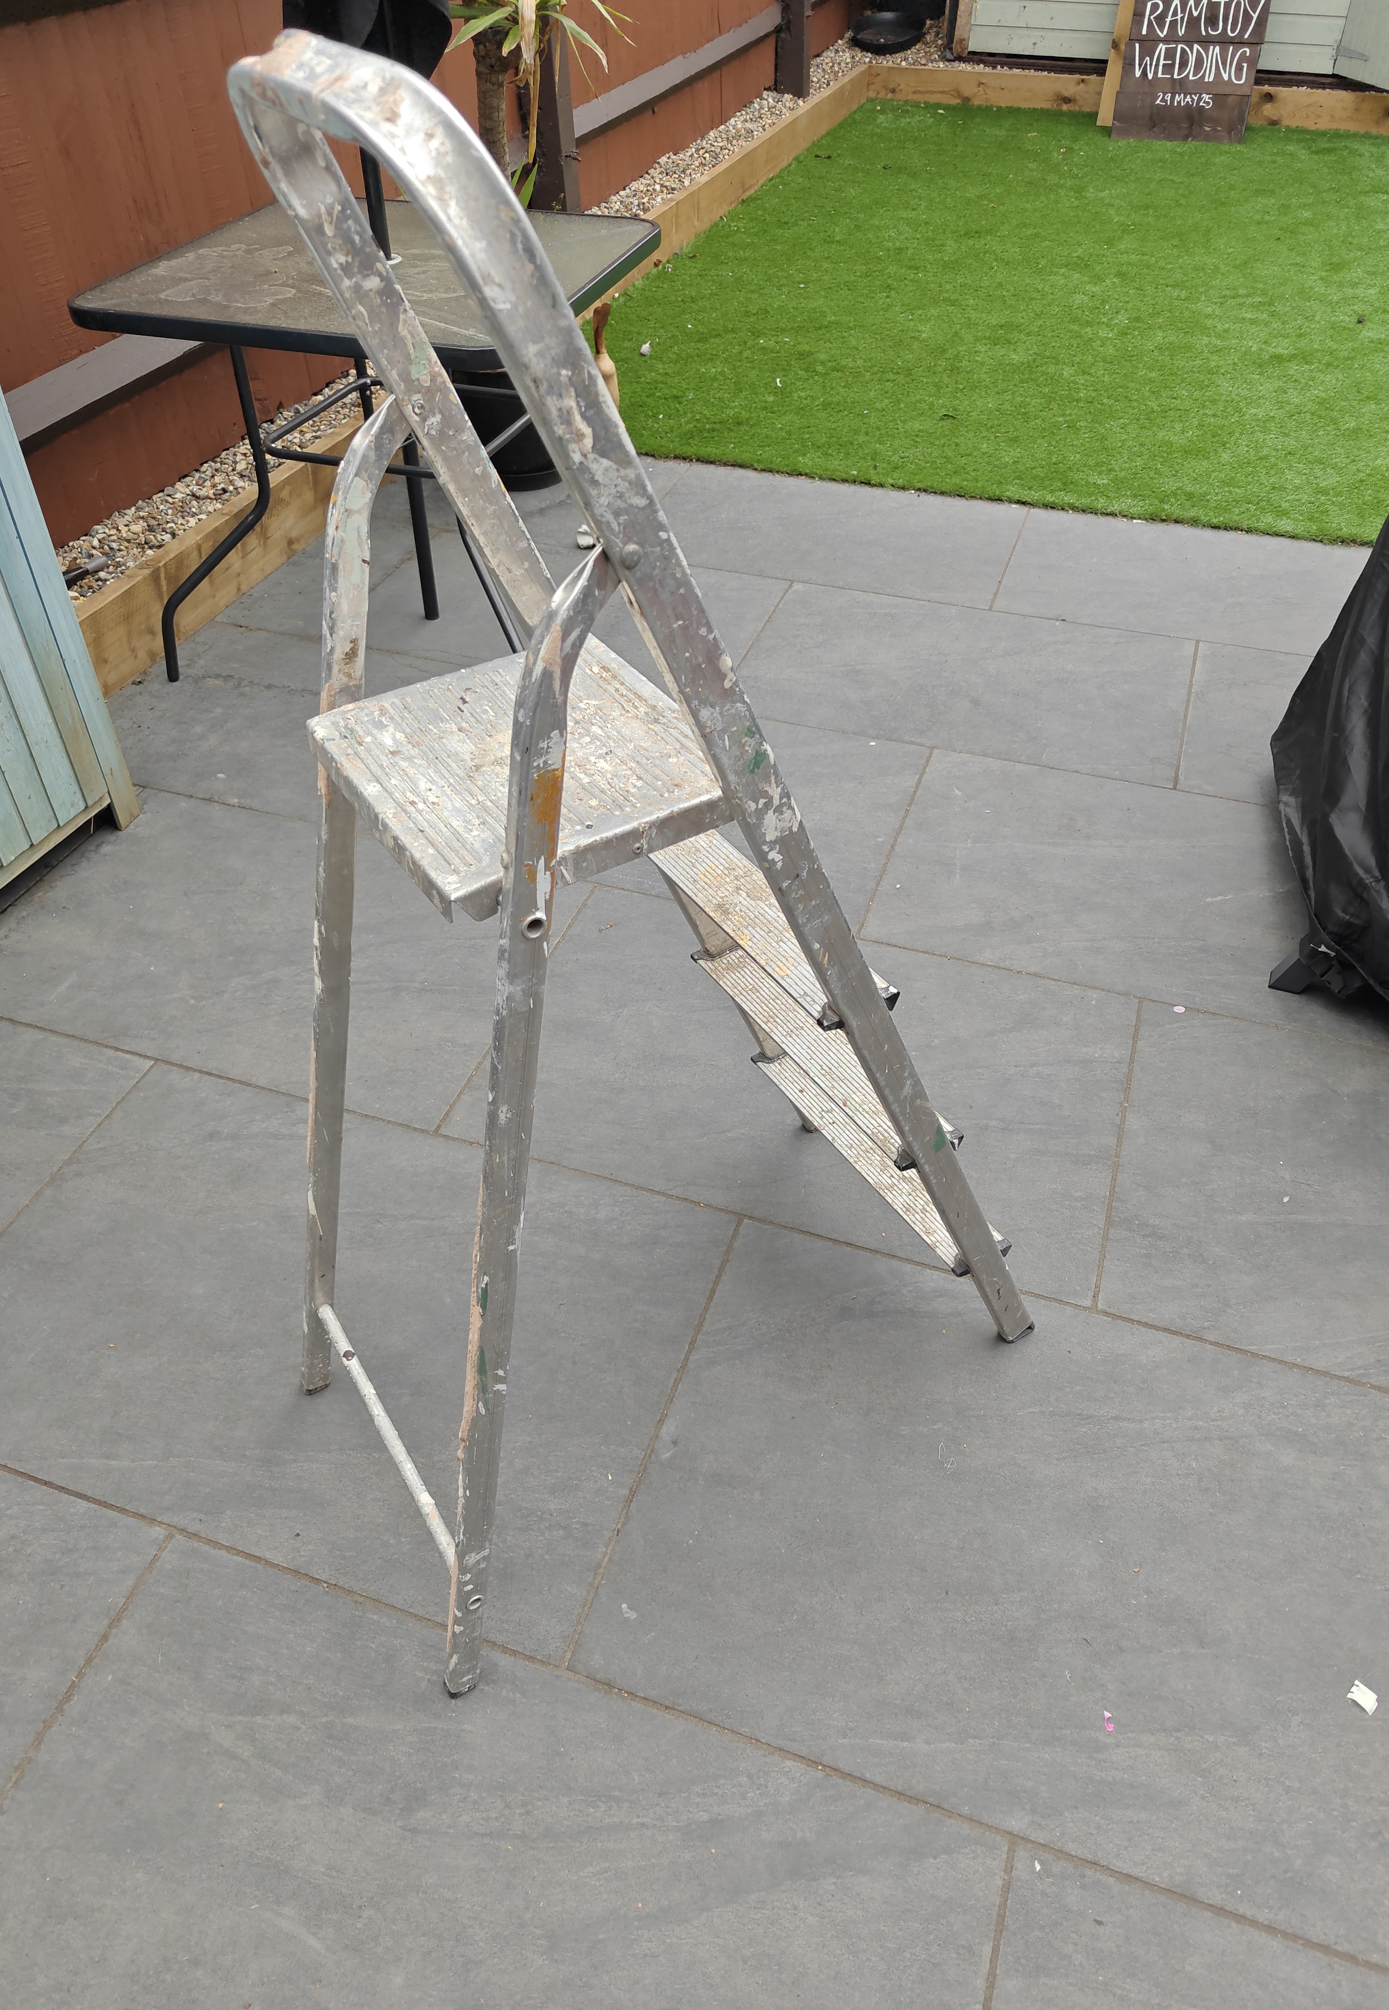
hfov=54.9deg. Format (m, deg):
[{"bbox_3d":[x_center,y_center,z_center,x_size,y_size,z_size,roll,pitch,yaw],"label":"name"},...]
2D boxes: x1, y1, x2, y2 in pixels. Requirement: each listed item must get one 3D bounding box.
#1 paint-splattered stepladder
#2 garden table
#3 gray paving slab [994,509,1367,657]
[{"bbox_3d":[-0.035,-0.051,1.152,0.775,1.305,0.425,-25,48,-24],"label":"paint-splattered stepladder"},{"bbox_3d":[-0.581,-1.143,2.756,0.862,0.708,0.862,12,44,12],"label":"garden table"},{"bbox_3d":[1.191,-0.973,3.102,0.900,0.022,0.600,13,45,14],"label":"gray paving slab"}]

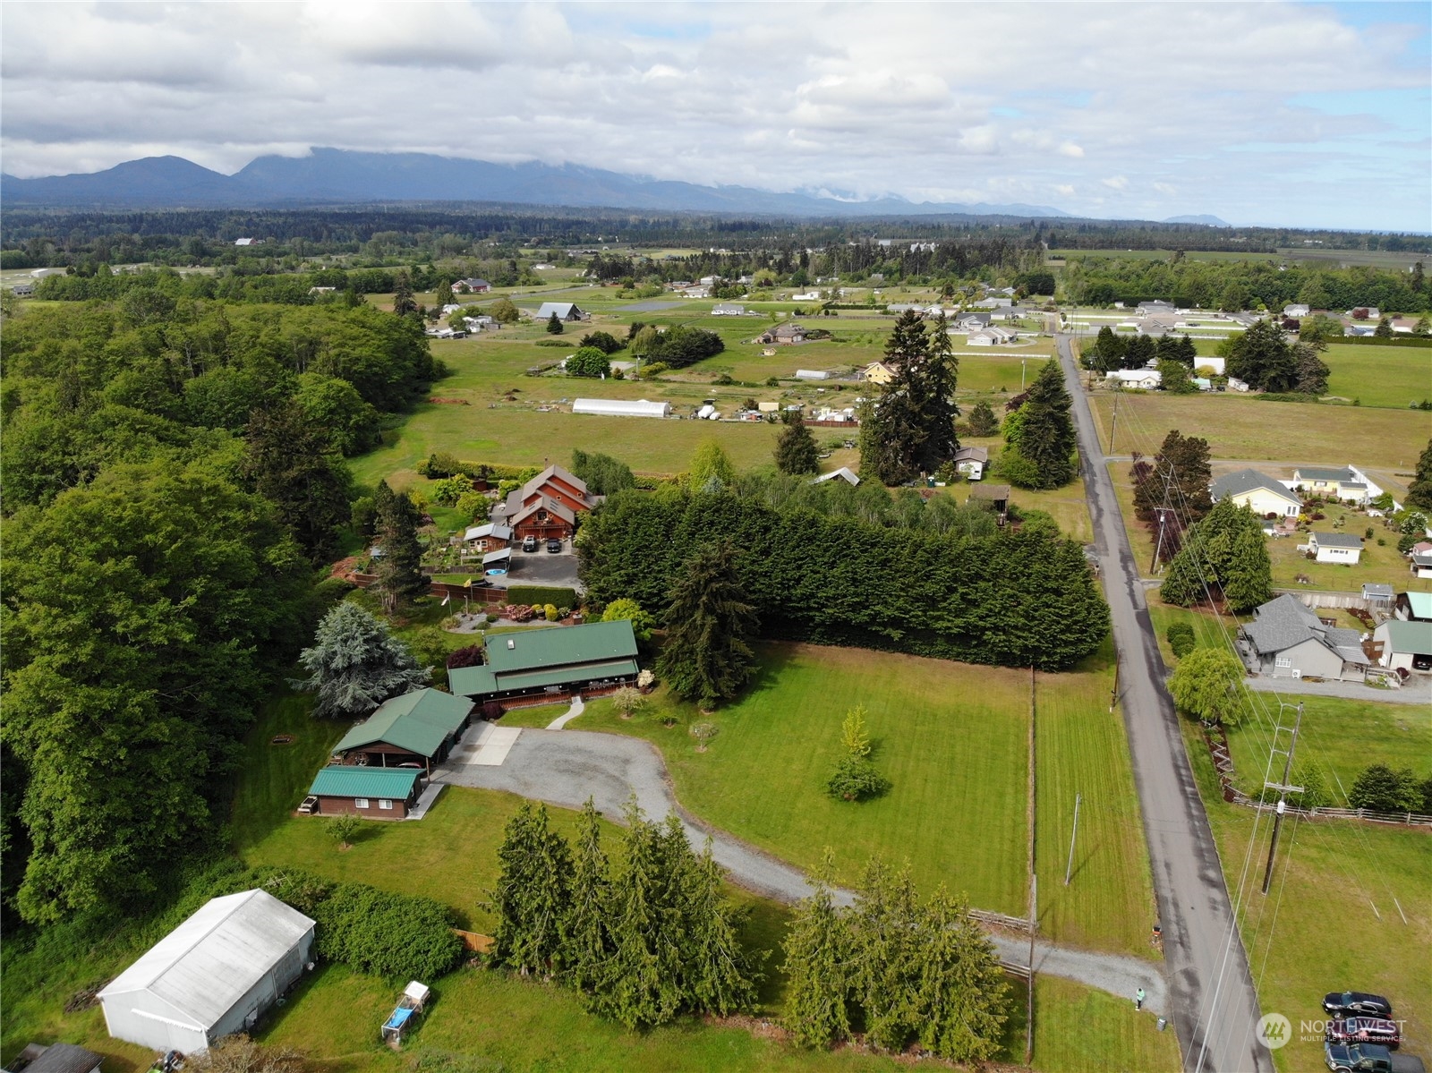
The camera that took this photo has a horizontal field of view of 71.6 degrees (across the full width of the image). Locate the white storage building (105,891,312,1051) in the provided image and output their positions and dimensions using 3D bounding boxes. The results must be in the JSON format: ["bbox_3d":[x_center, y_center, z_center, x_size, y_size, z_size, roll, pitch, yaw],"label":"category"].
[{"bbox_3d":[-36.415,31.275,71.981,9.300,5.600,10.800,6,19,16],"label":"white storage building"}]

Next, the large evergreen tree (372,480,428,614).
[{"bbox_3d":[-42.203,1.363,130.841,7.000,18.305,7.000,0,18,0],"label":"large evergreen tree"}]

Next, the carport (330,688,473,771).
[{"bbox_3d":[-30.360,19.222,97.797,9.693,4.229,10.965,3,18,8],"label":"carport"}]

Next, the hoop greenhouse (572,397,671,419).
[{"bbox_3d":[-28.246,-38.914,298.051,28.339,3.696,7.187,4,18,11],"label":"hoop greenhouse"}]

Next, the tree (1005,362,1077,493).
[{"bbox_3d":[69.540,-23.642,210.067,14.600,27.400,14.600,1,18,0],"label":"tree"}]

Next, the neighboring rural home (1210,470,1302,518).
[{"bbox_3d":[109.320,-9.171,201.942,14.000,5.600,15.800,6,19,15],"label":"neighboring rural home"}]

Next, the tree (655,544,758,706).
[{"bbox_3d":[-0.938,10.624,118.672,12.546,21.255,12.546,1,18,0],"label":"tree"}]

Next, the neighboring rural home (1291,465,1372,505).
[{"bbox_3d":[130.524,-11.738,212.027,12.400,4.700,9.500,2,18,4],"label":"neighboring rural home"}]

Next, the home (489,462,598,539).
[{"bbox_3d":[-29.476,-6.086,172.715,17.000,7.400,22.000,0,18,0],"label":"home"}]

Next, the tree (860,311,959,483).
[{"bbox_3d":[41.890,-28.832,210.479,20.000,36.500,20.000,1,18,0],"label":"tree"}]

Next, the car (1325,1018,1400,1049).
[{"bbox_3d":[47.435,36.449,72.757,4.620,1.700,1.850,5,18,12],"label":"car"}]

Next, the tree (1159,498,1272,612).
[{"bbox_3d":[75.984,1.999,149.808,14.600,15.700,14.600,1,18,0],"label":"tree"}]

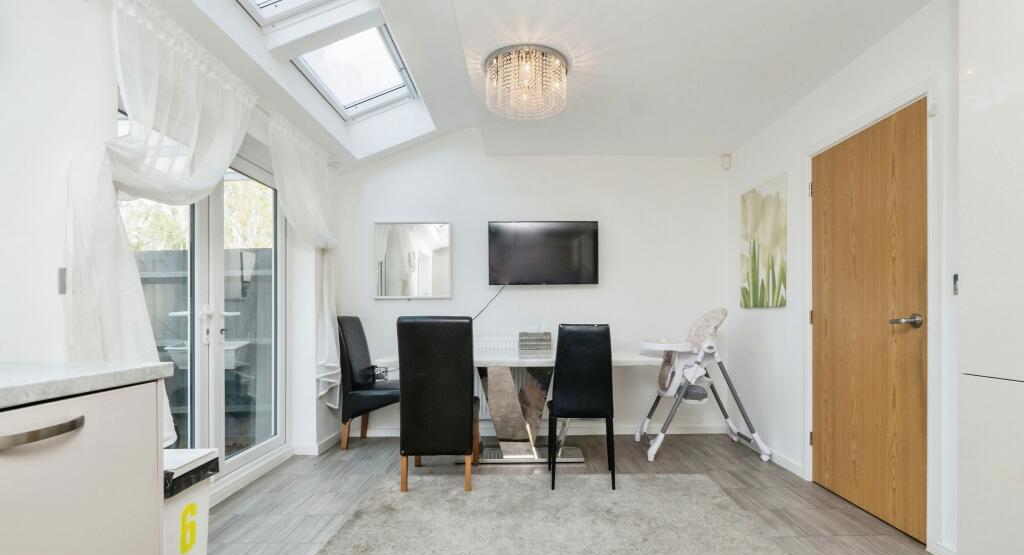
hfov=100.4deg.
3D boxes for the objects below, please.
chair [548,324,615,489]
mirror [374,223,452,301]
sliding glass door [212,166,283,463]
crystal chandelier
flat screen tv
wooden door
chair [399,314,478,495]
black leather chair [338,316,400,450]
[{"bbox_3d":[0.440,0.772,2.675,0.420,0.975,0.510,0,-3,4],"label":"chair"},{"bbox_3d":[-0.849,-0.137,3.665,0.656,0.656,0.030,0,-3,0],"label":"mirror"},{"bbox_3d":[-1.640,0.217,2.670,0.070,1.890,0.760,0,-3,0],"label":"sliding glass door"},{"bbox_3d":[0.082,-1.076,2.375,0.460,0.210,0.460,0,-3,0],"label":"crystal chandelier"},{"bbox_3d":[0.265,-0.203,3.605,0.925,0.535,0.070,0,-3,0],"label":"flat screen tv"},{"bbox_3d":[1.852,0.227,2.246,0.050,1.985,0.735,0,-3,0],"label":"wooden door"},{"bbox_3d":[-0.437,0.748,2.695,0.440,1.020,0.570,0,-3,1],"label":"chair"},{"bbox_3d":[-1.030,0.800,3.410,0.570,1.020,0.440,0,-3,7],"label":"black leather chair"}]

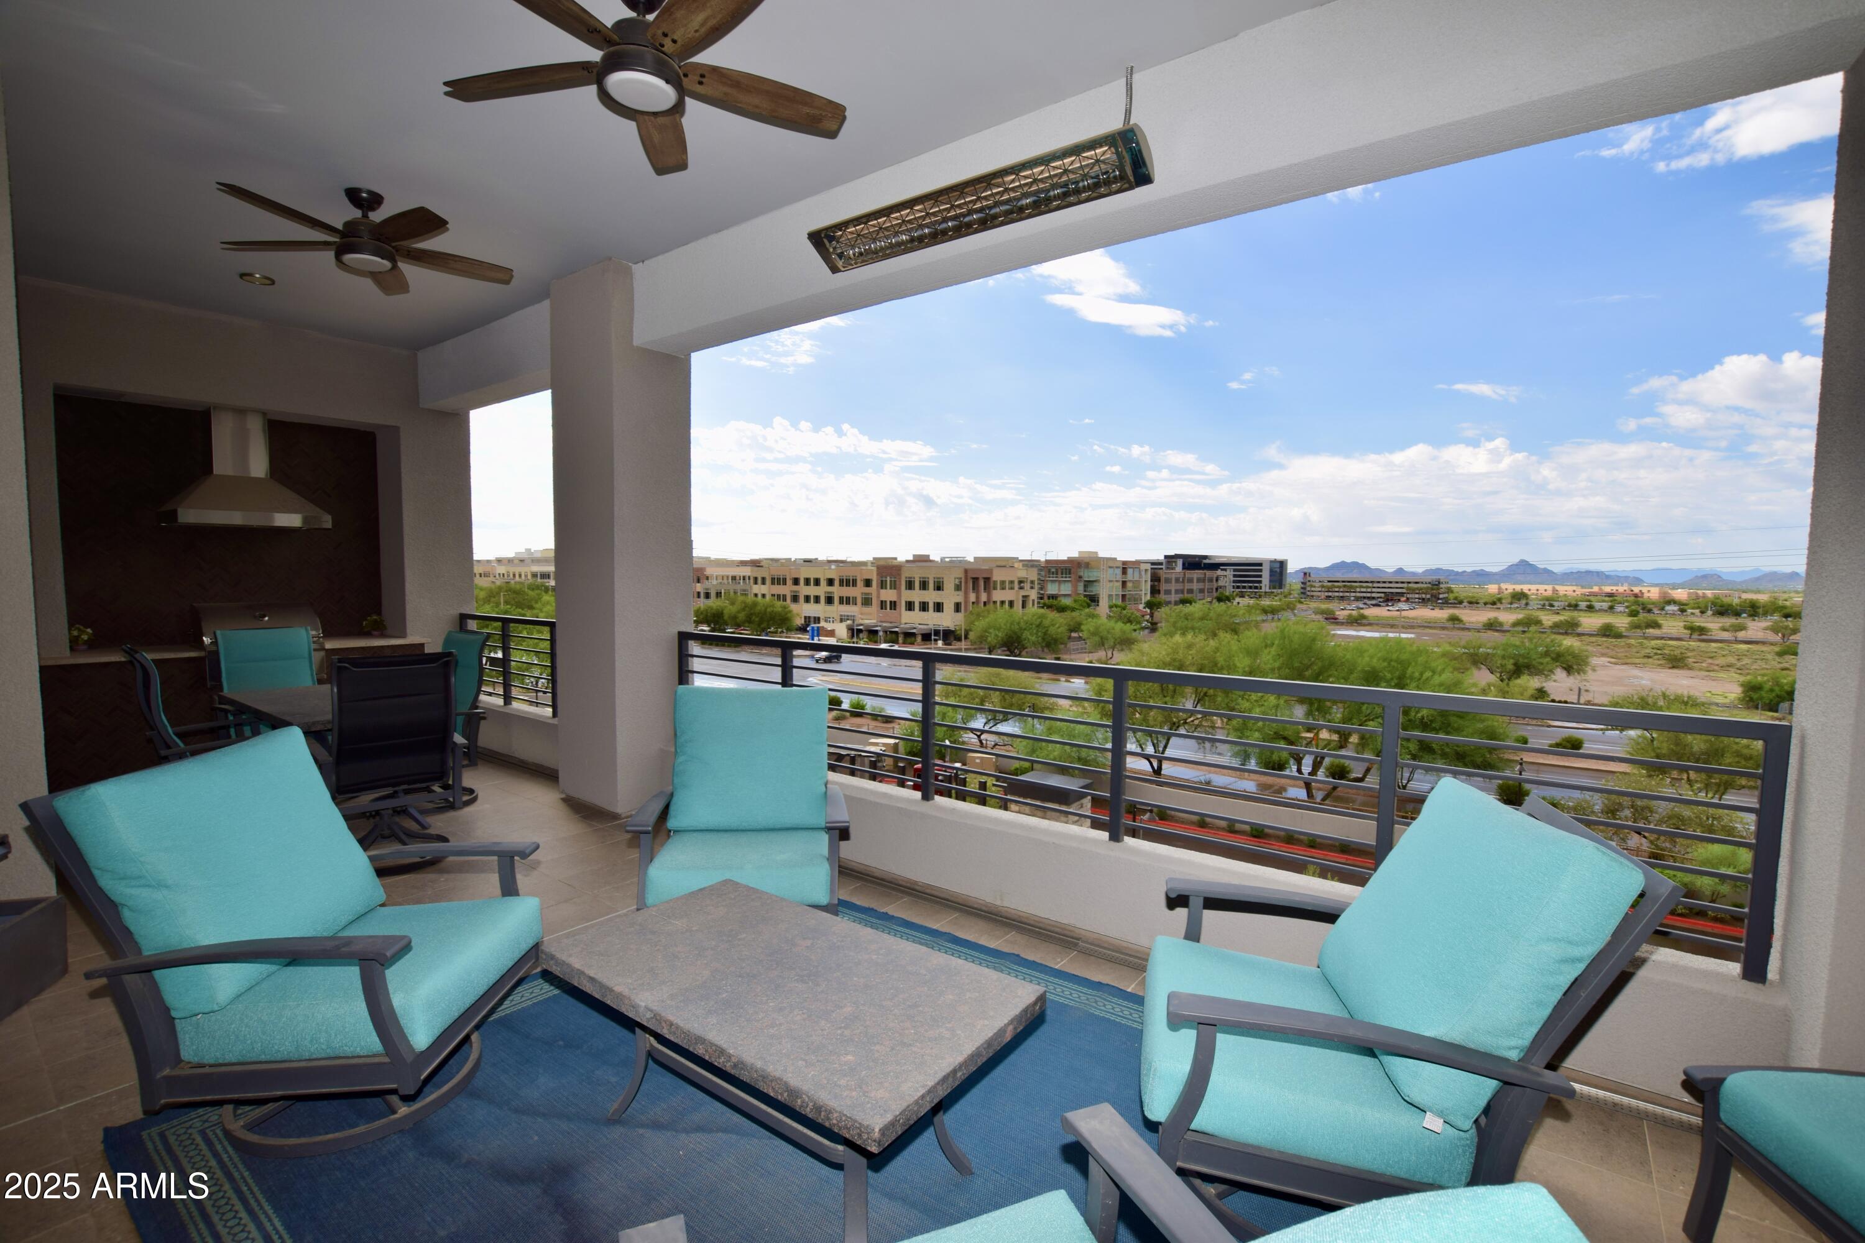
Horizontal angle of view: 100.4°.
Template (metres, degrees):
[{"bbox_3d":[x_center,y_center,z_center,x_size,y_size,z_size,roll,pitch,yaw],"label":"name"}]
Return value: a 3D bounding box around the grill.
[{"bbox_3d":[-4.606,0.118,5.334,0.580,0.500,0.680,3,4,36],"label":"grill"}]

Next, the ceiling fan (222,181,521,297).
[{"bbox_3d":[-2.692,-1.855,3.693,1.280,0.340,1.280,3,4,35],"label":"ceiling fan"}]

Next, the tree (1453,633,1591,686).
[{"bbox_3d":[57.645,3.920,76.000,12.000,5.275,11.040,3,5,37],"label":"tree"}]

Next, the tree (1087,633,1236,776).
[{"bbox_3d":[13.290,4.854,45.000,8.400,8.357,7.728,2,4,16],"label":"tree"}]

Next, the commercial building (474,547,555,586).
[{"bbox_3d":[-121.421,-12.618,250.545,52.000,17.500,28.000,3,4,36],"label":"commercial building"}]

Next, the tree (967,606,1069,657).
[{"bbox_3d":[11.408,1.366,104.000,13.000,7.023,11.960,1,4,6],"label":"tree"}]

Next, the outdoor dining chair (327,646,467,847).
[{"bbox_3d":[-2.761,0.658,3.890,0.740,1.020,0.640,4,4,40],"label":"outdoor dining chair"}]

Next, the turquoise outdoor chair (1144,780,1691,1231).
[{"bbox_3d":[1.019,0.900,1.856,0.950,0.945,0.780,2,4,17],"label":"turquoise outdoor chair"}]

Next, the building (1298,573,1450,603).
[{"bbox_3d":[281.082,-21.240,498.030,83.000,15.000,28.000,2,4,21],"label":"building"}]

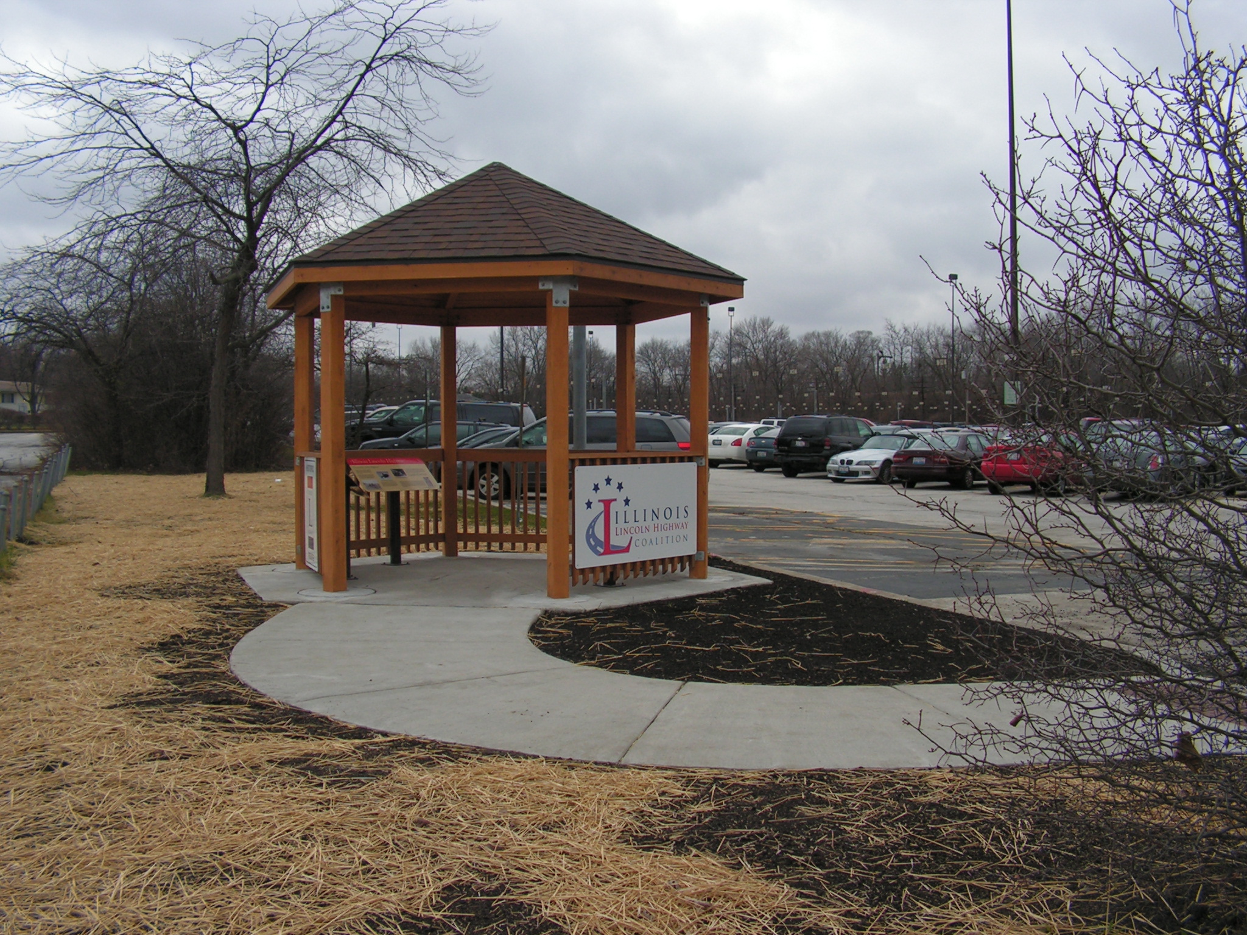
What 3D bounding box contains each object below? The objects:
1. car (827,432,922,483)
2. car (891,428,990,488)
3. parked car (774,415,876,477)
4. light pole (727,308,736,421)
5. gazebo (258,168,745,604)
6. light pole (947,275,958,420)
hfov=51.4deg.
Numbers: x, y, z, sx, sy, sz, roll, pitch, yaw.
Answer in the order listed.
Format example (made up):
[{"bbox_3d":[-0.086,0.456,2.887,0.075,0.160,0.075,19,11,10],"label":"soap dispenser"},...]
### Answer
[{"bbox_3d":[7.353,-0.257,36.584,1.700,1.290,4.050,1,2,40],"label":"car"},{"bbox_3d":[8.722,-0.196,33.686,1.730,1.410,4.720,1,2,38],"label":"car"},{"bbox_3d":[6.518,-0.648,39.792,1.900,1.860,4.870,1,2,34],"label":"parked car"},{"bbox_3d":[9.345,-7.868,112.407,0.600,12.200,0.500,0,2,0],"label":"light pole"},{"bbox_3d":[-1.209,-0.956,12.433,4.724,3.939,4.088,0,2,9],"label":"gazebo"},{"bbox_3d":[22.659,-7.210,89.019,0.600,12.200,0.500,0,2,0],"label":"light pole"}]

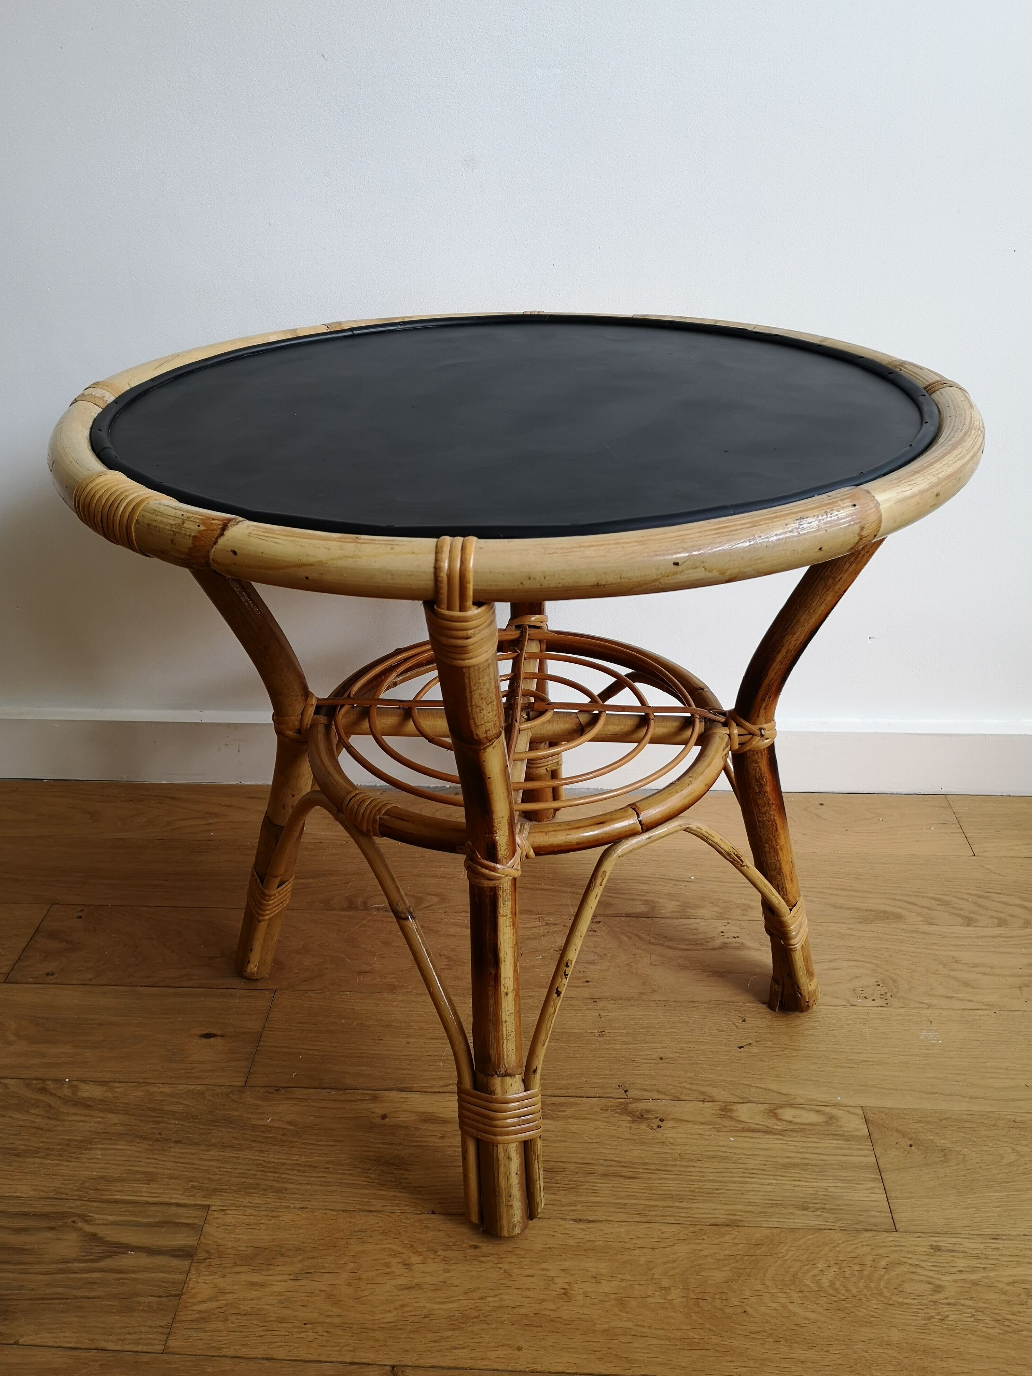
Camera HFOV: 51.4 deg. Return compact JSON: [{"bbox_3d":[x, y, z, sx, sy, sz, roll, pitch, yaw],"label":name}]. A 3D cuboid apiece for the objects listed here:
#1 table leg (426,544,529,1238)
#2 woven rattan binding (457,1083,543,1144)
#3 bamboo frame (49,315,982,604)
[{"bbox_3d":[-0.015,0.164,0.703,0.044,0.554,0.139,1,29,4],"label":"table leg"},{"bbox_3d":[-0.010,0.304,0.790,0.062,0.042,0.044,1,16,4],"label":"woven rattan binding"},{"bbox_3d":[-0.001,-0.204,0.784,0.640,0.038,0.640,1,29,4],"label":"bamboo frame"}]

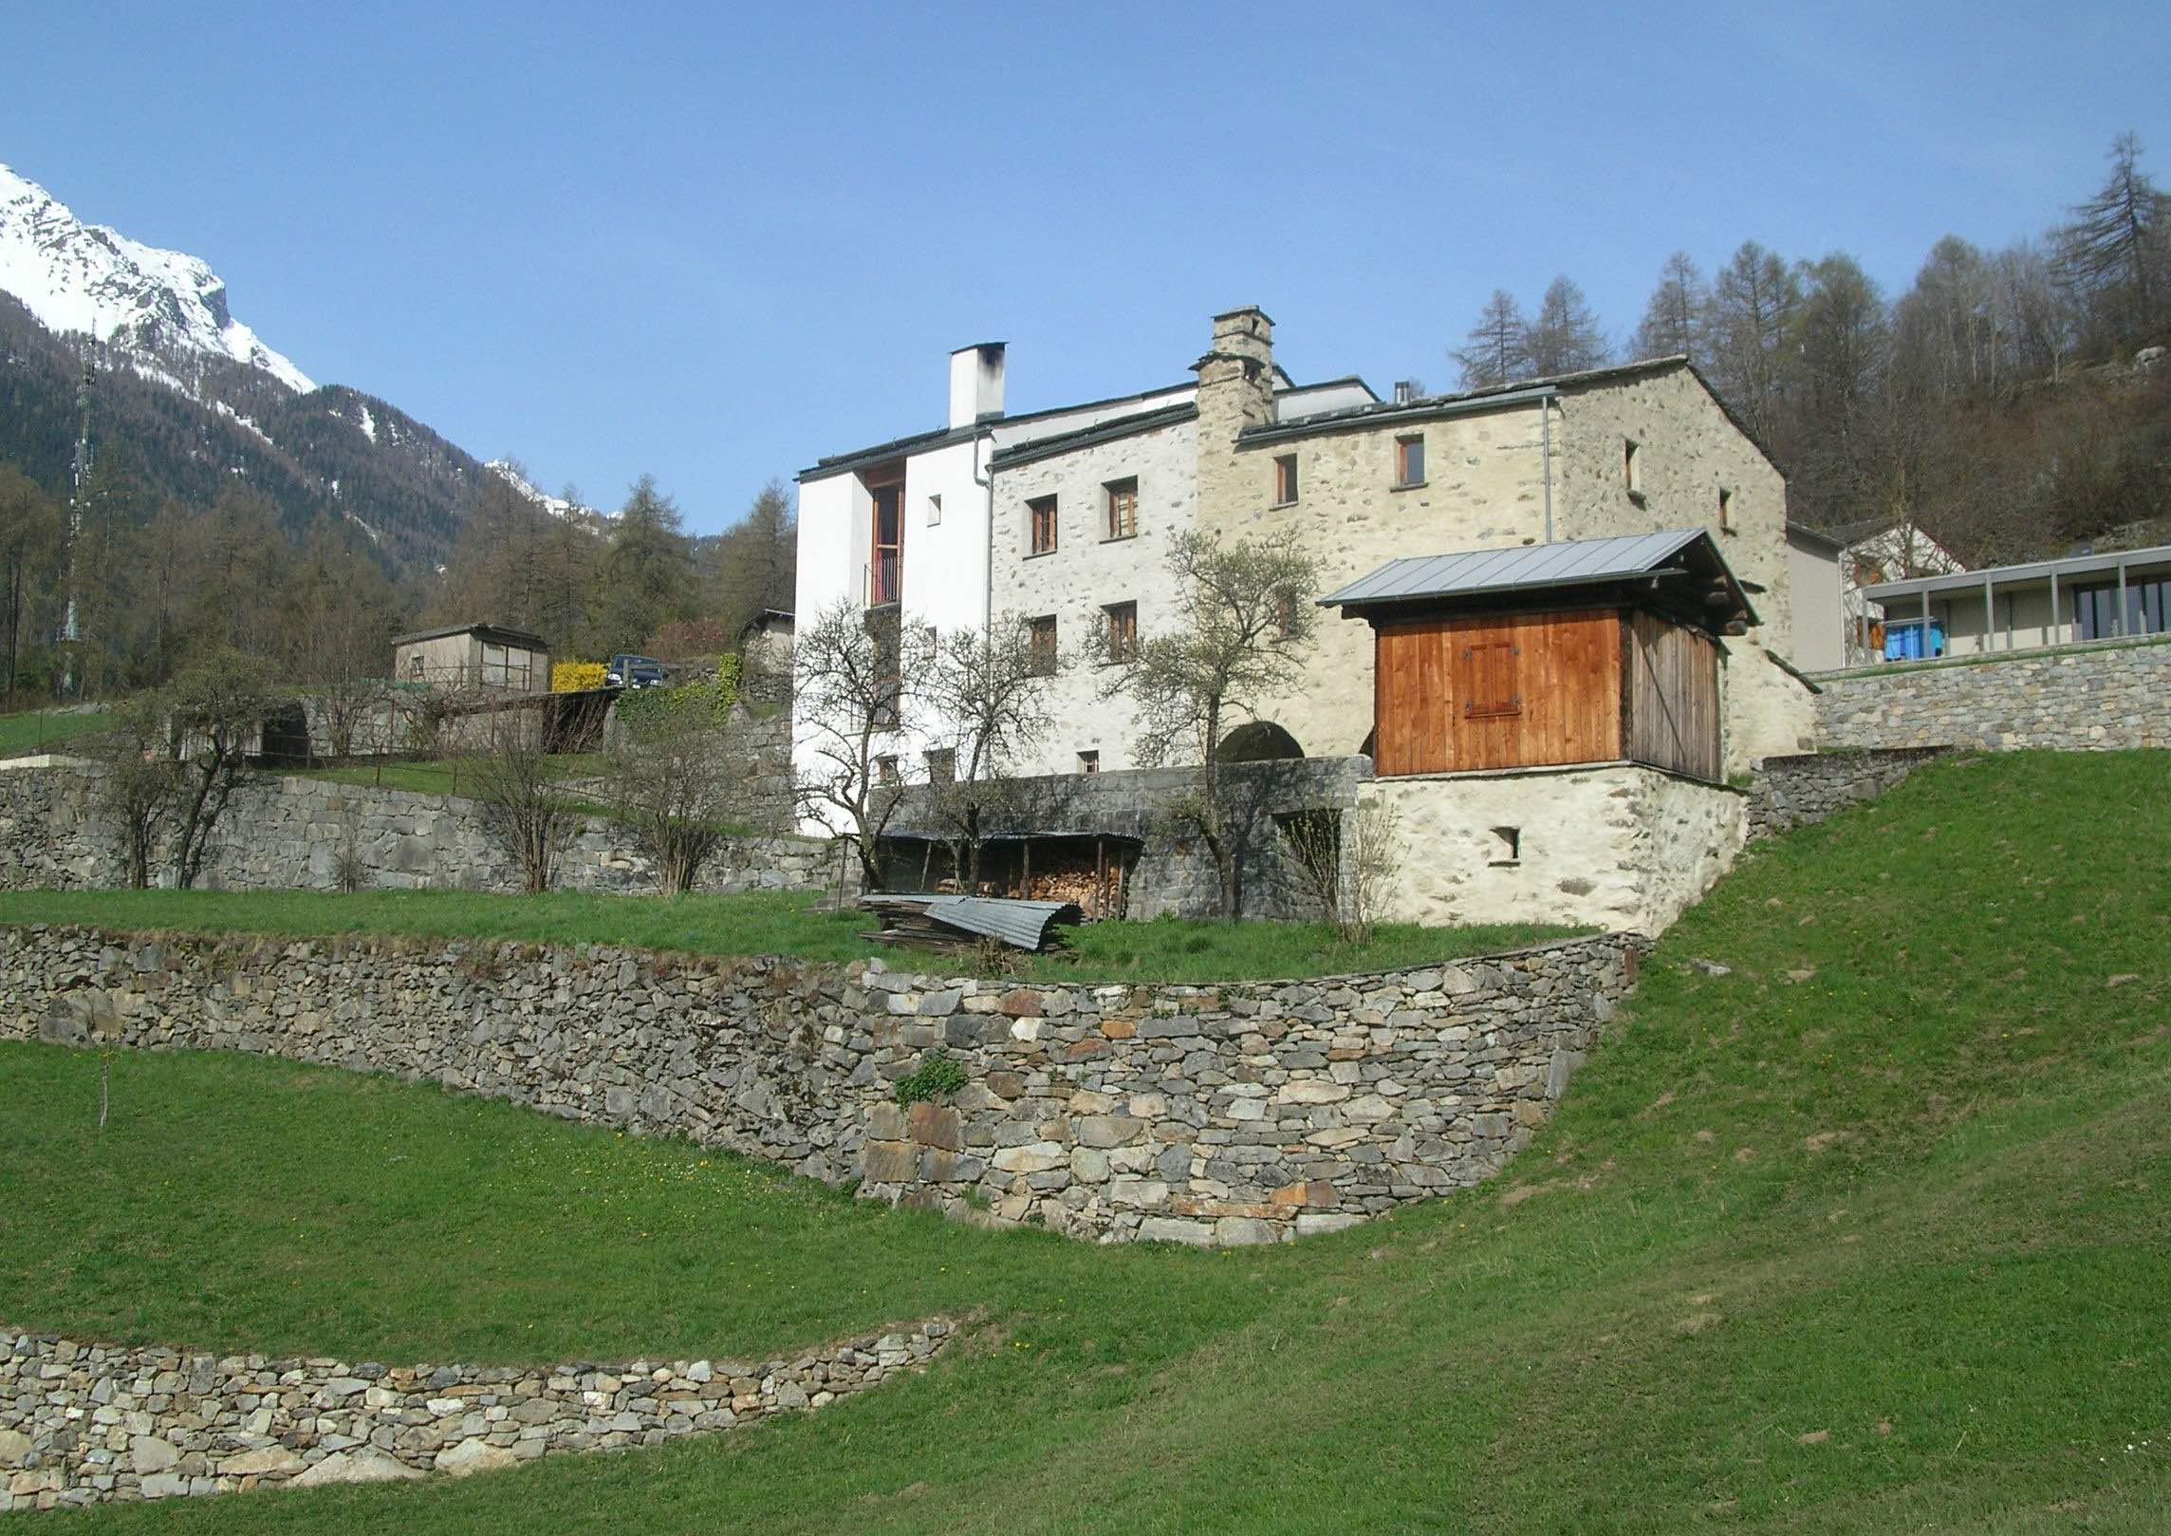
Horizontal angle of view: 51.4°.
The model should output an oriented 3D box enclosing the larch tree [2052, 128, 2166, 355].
[{"bbox_3d":[52.493,-26.592,114.349,6.000,11.900,6.000,-3,-8,25],"label":"larch tree"}]

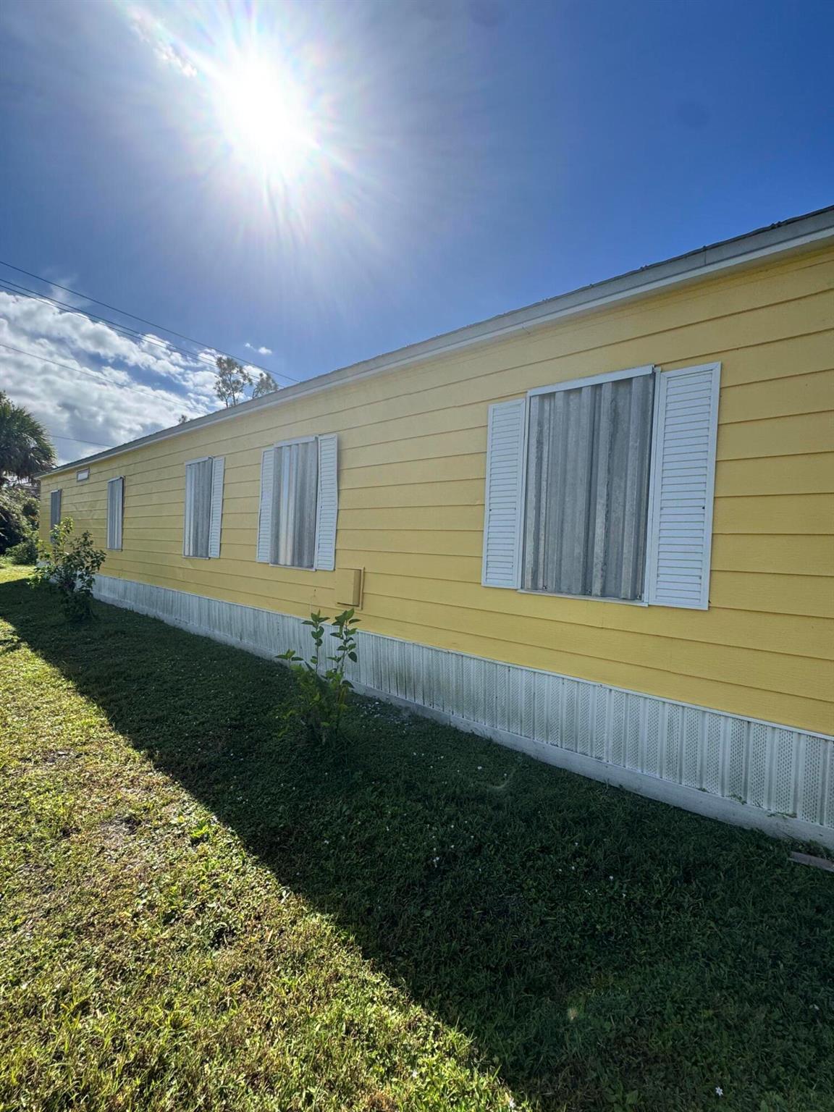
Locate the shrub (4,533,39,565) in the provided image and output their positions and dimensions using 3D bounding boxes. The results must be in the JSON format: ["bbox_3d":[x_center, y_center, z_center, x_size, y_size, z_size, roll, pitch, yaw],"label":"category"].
[{"bbox_3d":[-15.198,-0.287,17.528,1.300,1.240,1.200,3,2,40],"label":"shrub"}]

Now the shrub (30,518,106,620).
[{"bbox_3d":[-5.906,0.190,7.622,1.000,1.720,0.950,3,2,40],"label":"shrub"}]

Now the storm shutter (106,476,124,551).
[{"bbox_3d":[-6.100,-0.842,9.043,0.810,1.430,0.070,3,2,40],"label":"storm shutter"}]

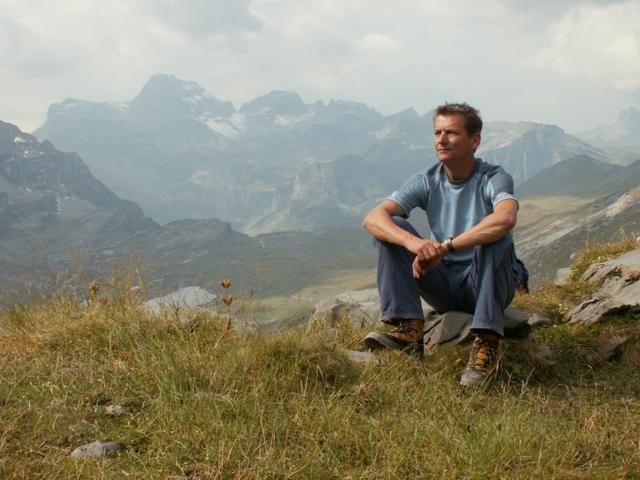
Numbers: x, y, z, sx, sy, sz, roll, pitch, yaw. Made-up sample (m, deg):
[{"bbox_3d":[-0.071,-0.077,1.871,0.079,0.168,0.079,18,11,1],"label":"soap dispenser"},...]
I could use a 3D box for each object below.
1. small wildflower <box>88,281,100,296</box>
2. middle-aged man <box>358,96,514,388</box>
[{"bbox_3d":[-0.943,0.203,5.800,0.050,0.067,0.050,0,3,0],"label":"small wildflower"},{"bbox_3d":[0.457,-0.008,5.300,0.620,1.040,0.750,1,3,18],"label":"middle-aged man"}]

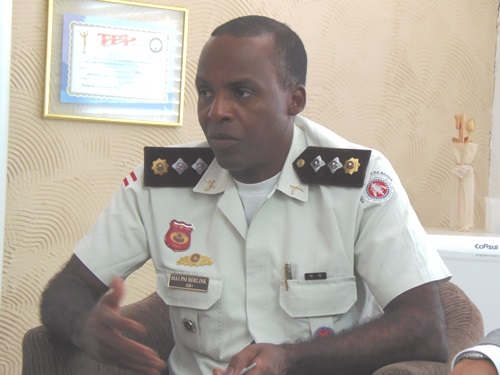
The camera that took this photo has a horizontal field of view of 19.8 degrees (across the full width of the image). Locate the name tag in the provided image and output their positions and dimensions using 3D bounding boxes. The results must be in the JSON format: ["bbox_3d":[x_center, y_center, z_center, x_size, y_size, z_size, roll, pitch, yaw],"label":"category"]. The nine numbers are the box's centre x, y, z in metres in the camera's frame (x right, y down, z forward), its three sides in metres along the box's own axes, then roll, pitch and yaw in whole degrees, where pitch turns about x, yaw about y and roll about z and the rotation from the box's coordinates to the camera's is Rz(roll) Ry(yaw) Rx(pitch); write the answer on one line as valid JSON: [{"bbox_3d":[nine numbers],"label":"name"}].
[{"bbox_3d":[-0.097,0.150,2.250,0.068,0.025,0.006,3,-9,21],"label":"name tag"}]

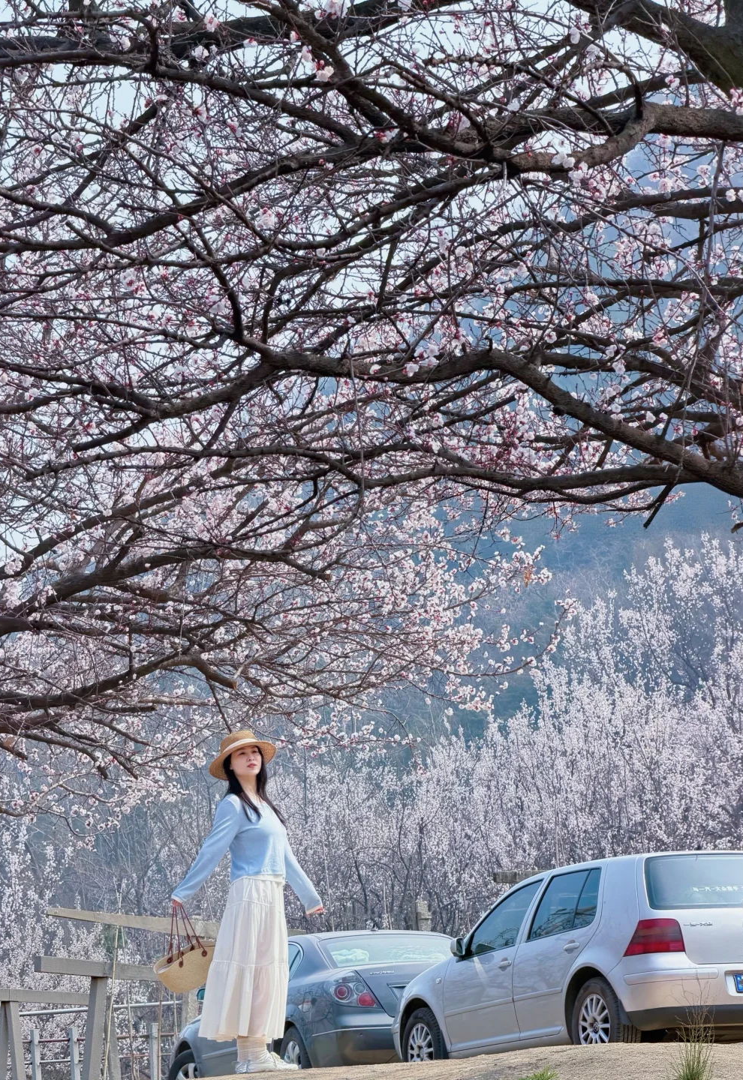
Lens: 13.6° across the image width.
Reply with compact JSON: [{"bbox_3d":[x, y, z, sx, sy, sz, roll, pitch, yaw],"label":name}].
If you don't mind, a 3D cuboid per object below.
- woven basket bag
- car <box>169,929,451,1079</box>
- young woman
[{"bbox_3d":[-0.912,2.008,15.360,0.400,0.430,0.200,-10,-9,-22],"label":"woven basket bag"},{"bbox_3d":[-0.292,4.010,25.650,1.790,1.440,4.670,2,-13,-21],"label":"car"},{"bbox_3d":[-0.602,1.780,15.400,0.550,1.670,0.720,-11,-15,34],"label":"young woman"}]

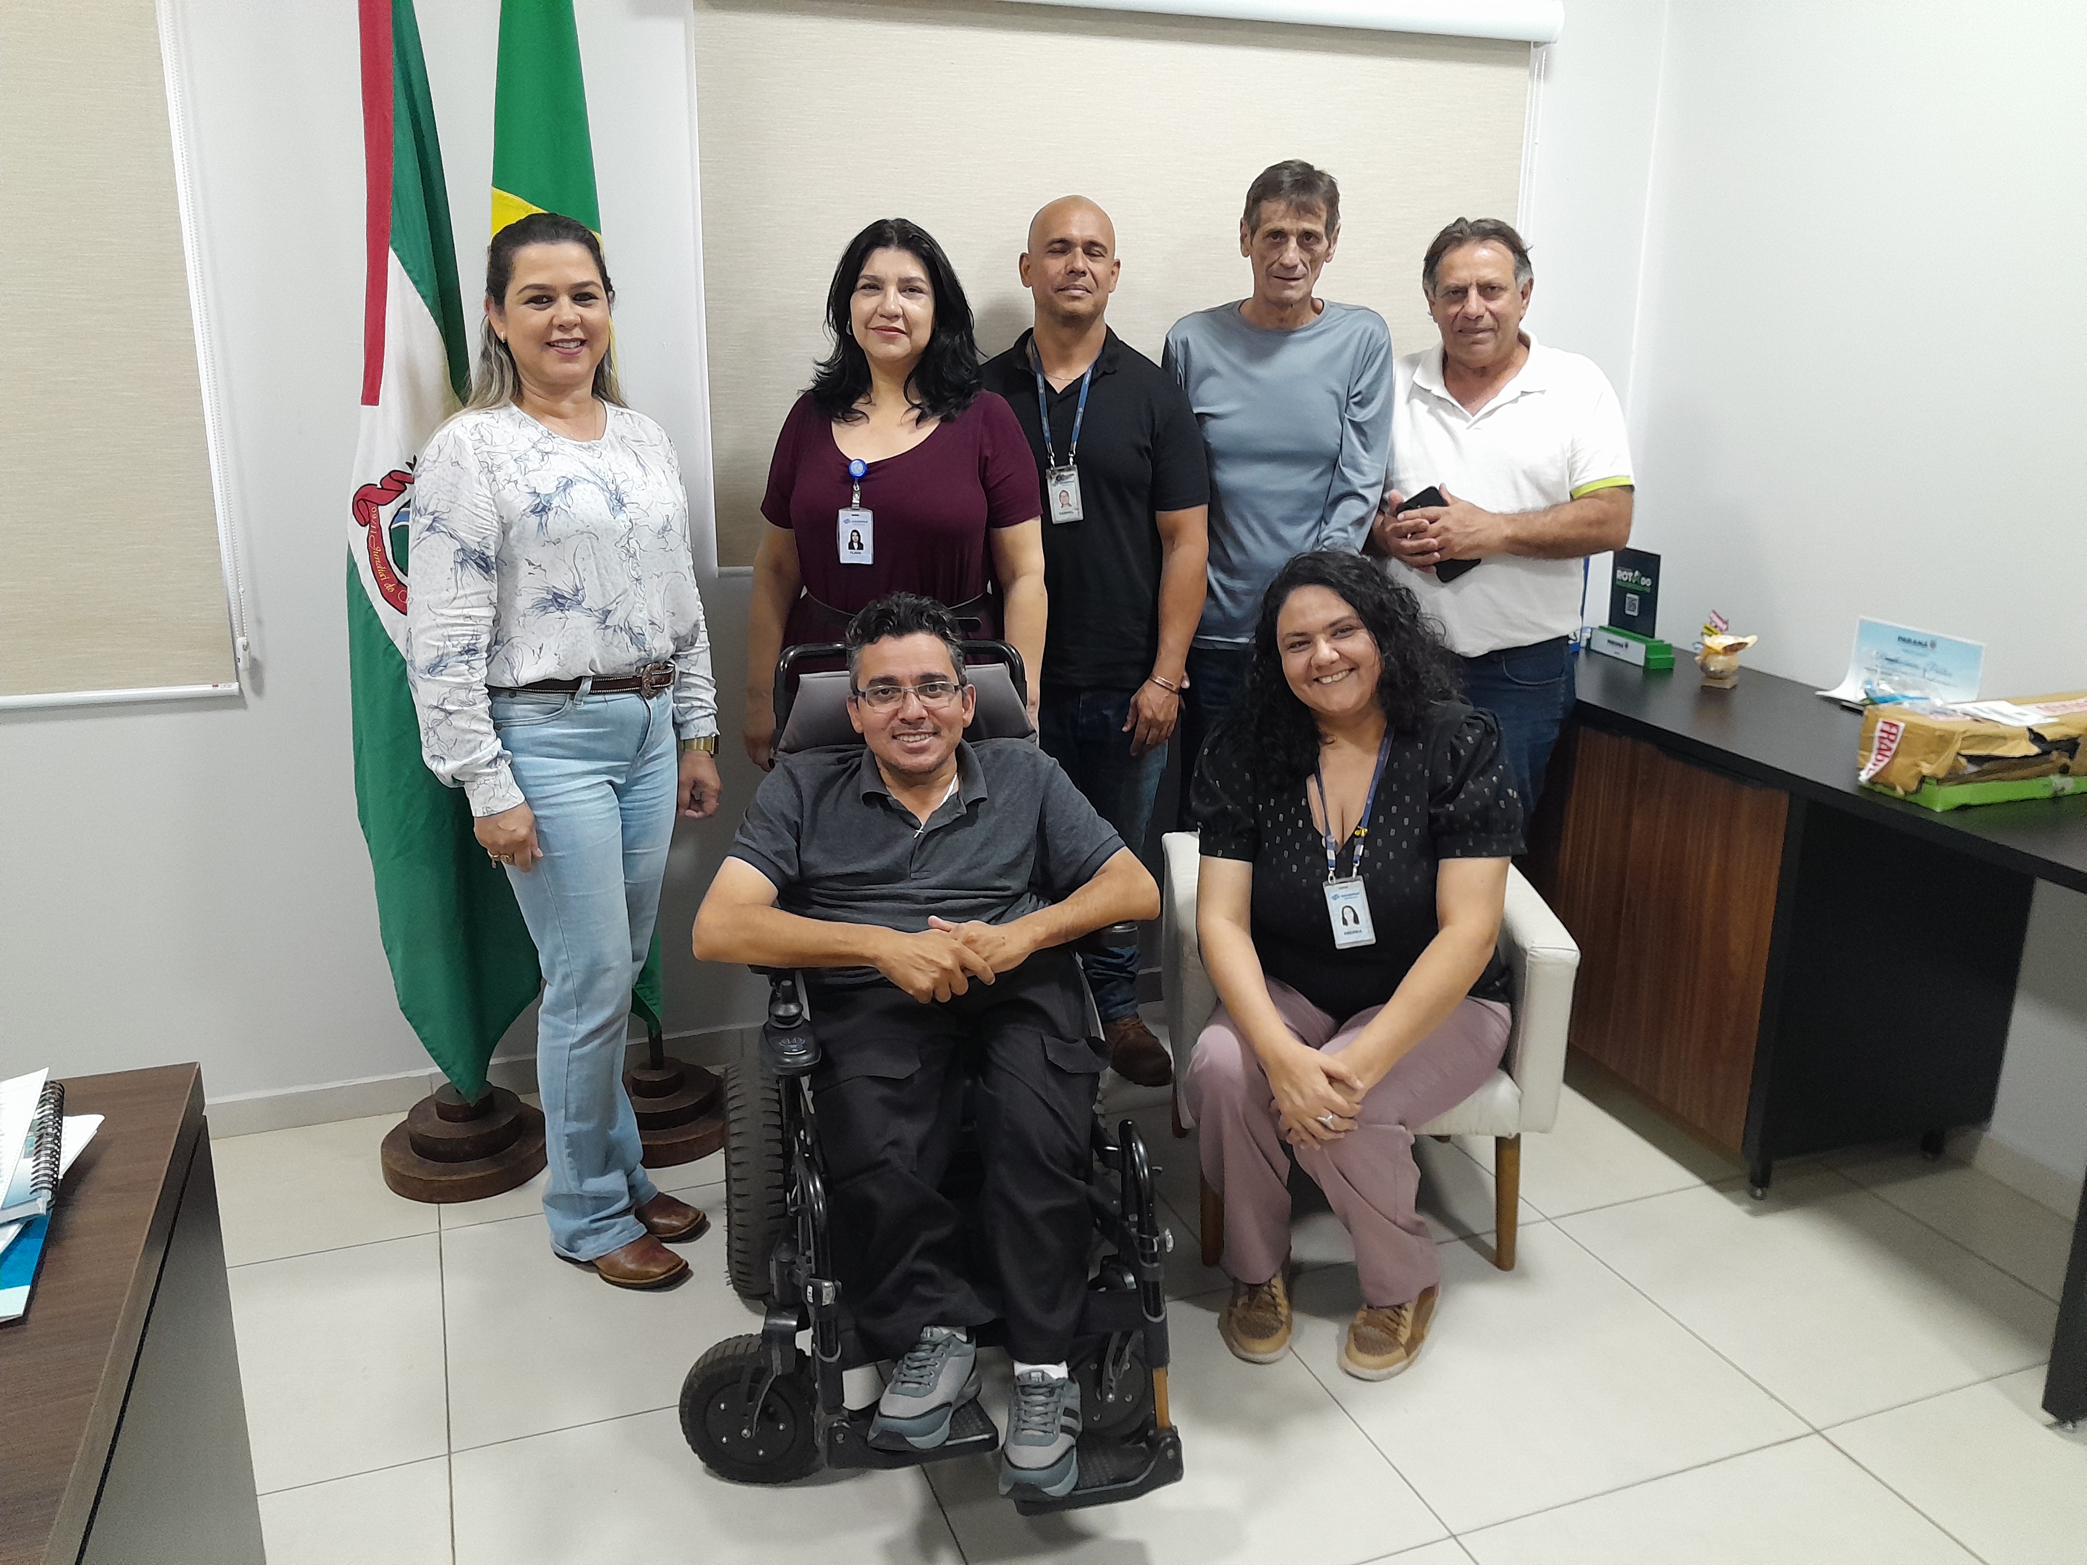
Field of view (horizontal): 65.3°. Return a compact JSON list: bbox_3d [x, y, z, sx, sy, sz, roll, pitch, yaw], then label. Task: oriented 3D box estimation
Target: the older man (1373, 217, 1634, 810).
[{"bbox_3d":[0.852,-0.215,3.174,0.530,1.665,0.360,7,17,22],"label":"older man"}]

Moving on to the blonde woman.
[{"bbox_3d":[-0.679,0.003,2.430,0.310,1.620,0.440,14,20,39],"label":"blonde woman"}]

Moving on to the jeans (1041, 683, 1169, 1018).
[{"bbox_3d":[0.089,0.118,3.226,0.360,0.820,0.260,2,16,4],"label":"jeans"}]

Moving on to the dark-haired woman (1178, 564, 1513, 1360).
[{"bbox_3d":[0.458,0.224,2.534,0.550,1.160,0.730,3,16,8],"label":"dark-haired woman"}]

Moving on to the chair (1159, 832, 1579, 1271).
[{"bbox_3d":[0.527,0.354,2.831,0.610,0.750,0.620,1,16,2],"label":"chair"}]

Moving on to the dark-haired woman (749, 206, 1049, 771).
[{"bbox_3d":[-0.239,-0.125,2.861,0.530,1.640,0.320,3,16,8],"label":"dark-haired woman"}]

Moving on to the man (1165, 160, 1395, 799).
[{"bbox_3d":[0.456,-0.293,3.241,0.500,1.770,0.330,2,16,6],"label":"man"}]

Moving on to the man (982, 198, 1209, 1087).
[{"bbox_3d":[0.091,-0.223,3.118,0.490,1.695,0.330,2,16,5],"label":"man"}]

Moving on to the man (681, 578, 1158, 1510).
[{"bbox_3d":[-0.167,0.356,2.304,0.630,1.020,0.940,-3,16,-11],"label":"man"}]

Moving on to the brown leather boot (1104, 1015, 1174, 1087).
[{"bbox_3d":[0.157,0.510,3.387,0.110,0.140,0.280,-7,17,-24],"label":"brown leather boot"}]

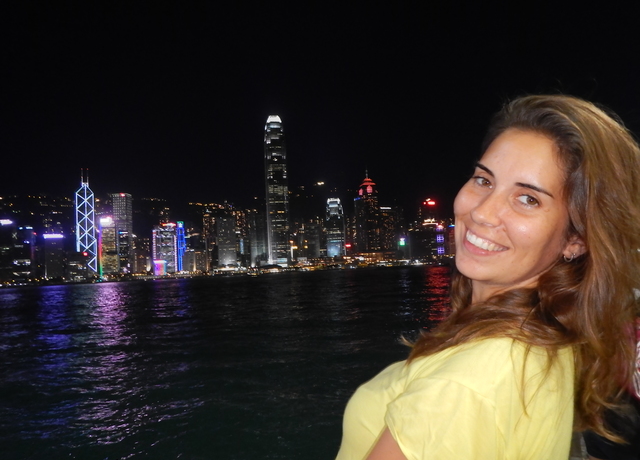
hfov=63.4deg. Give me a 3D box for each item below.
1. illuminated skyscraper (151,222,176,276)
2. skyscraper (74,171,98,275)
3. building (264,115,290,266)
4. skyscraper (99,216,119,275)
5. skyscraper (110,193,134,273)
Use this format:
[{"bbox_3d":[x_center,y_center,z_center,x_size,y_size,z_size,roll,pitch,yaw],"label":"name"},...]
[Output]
[{"bbox_3d":[-512.000,70.400,1716.000,68.000,179.000,55.000,-1,-5,-27],"label":"illuminated skyscraper"},{"bbox_3d":[-753.600,-16.200,1672.100,53.000,367.000,53.000,0,-5,-32],"label":"skyscraper"},{"bbox_3d":[-113.000,-92.100,1387.400,56.000,412.000,56.000,-2,-4,-9],"label":"building"},{"bbox_3d":[-603.800,54.000,1483.500,44.000,185.000,36.000,0,-5,-30],"label":"skyscraper"},{"bbox_3d":[-643.700,19.000,1692.300,48.000,283.000,48.000,-3,-4,0],"label":"skyscraper"}]

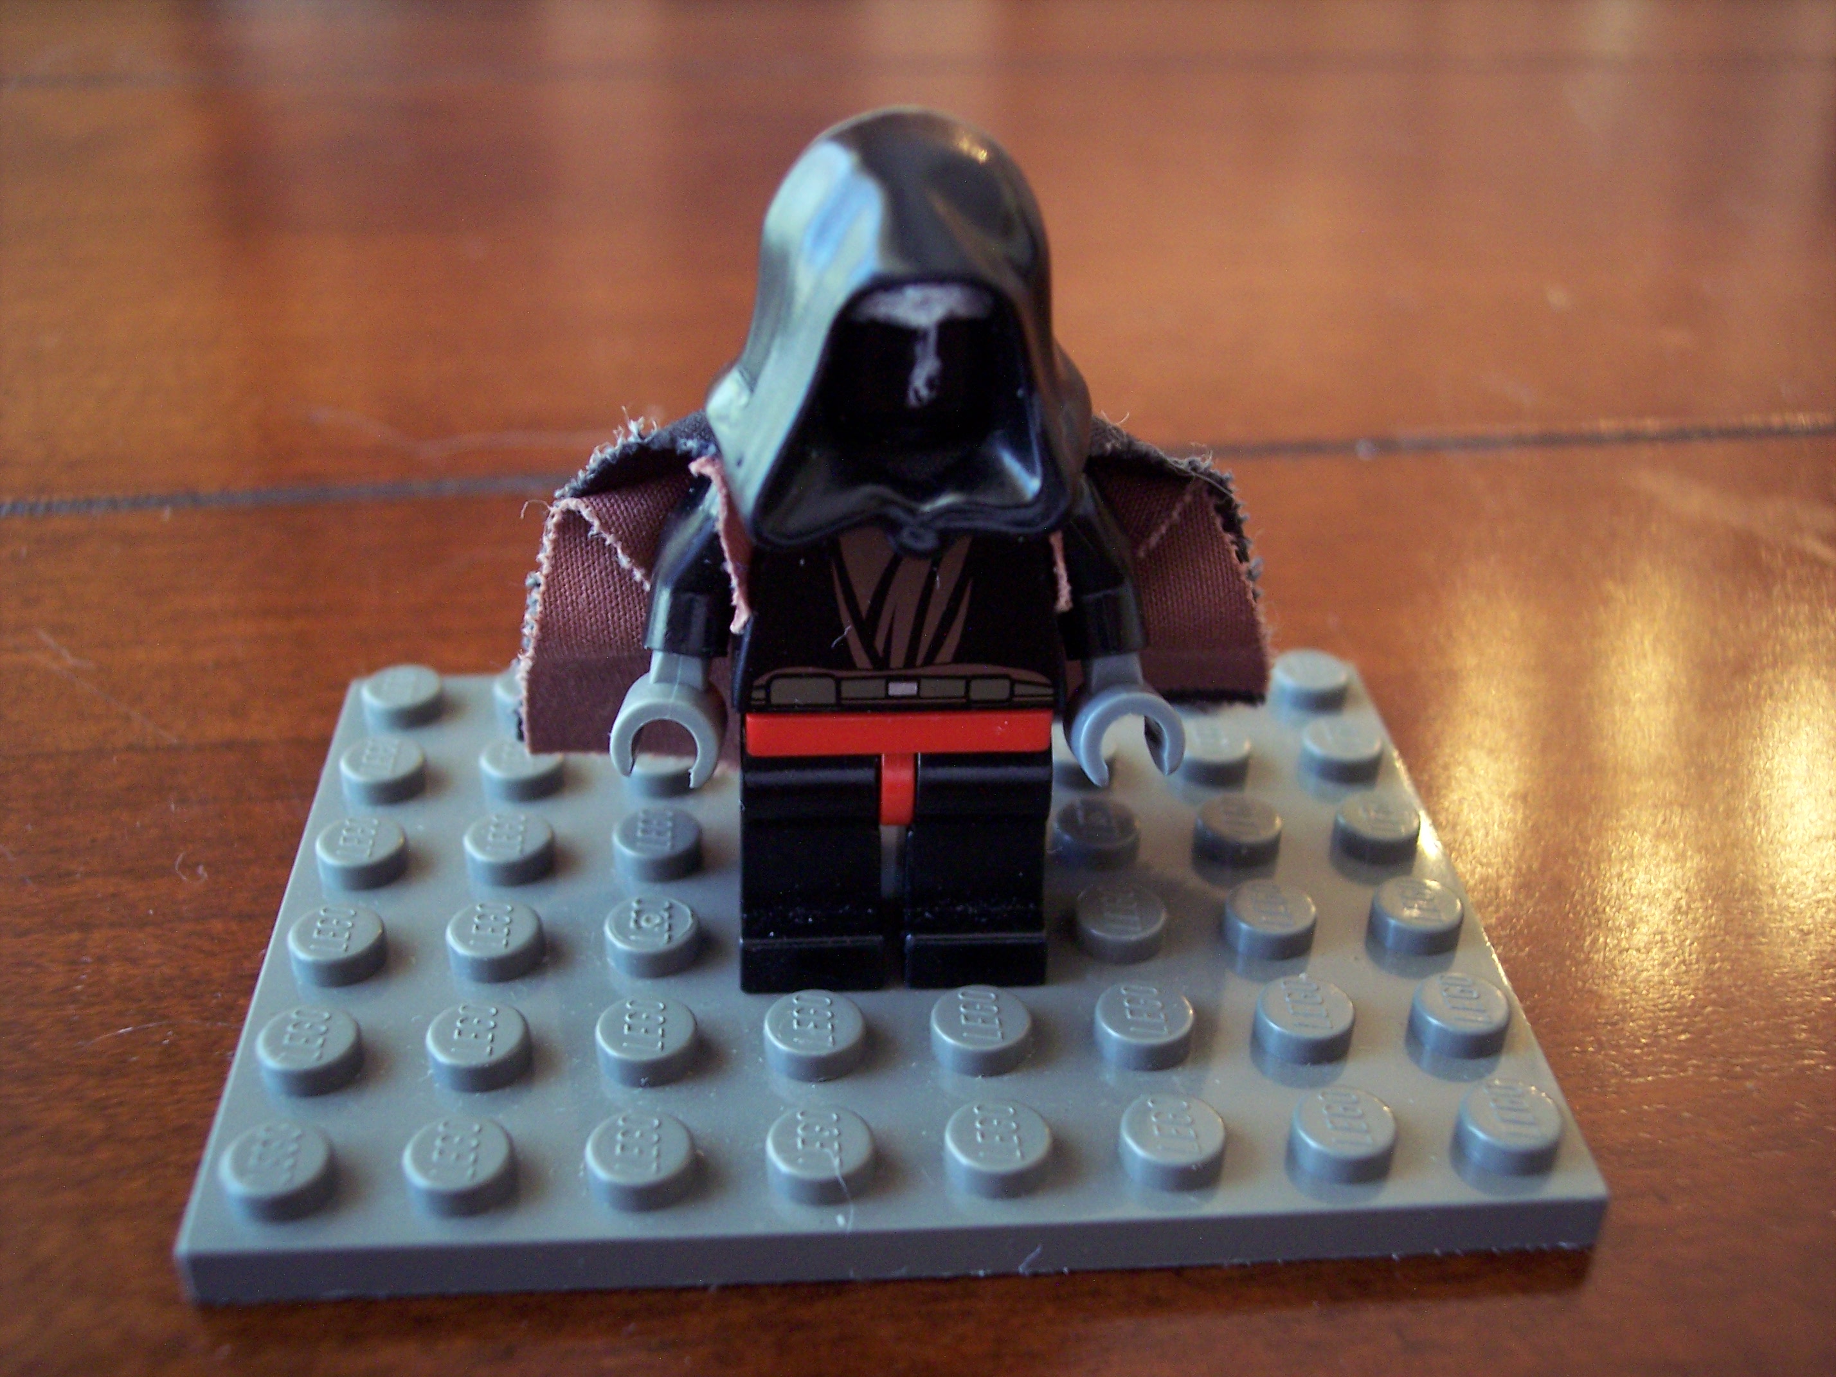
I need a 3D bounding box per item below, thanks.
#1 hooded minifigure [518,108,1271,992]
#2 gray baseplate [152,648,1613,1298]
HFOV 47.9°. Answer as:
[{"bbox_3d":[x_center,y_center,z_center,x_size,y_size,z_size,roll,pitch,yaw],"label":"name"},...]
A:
[{"bbox_3d":[0.000,-0.007,0.099,0.041,0.043,0.018,-1,32,-4],"label":"hooded minifigure"},{"bbox_3d":[-0.002,0.012,0.111,0.064,0.005,0.048,-1,32,-4],"label":"gray baseplate"}]

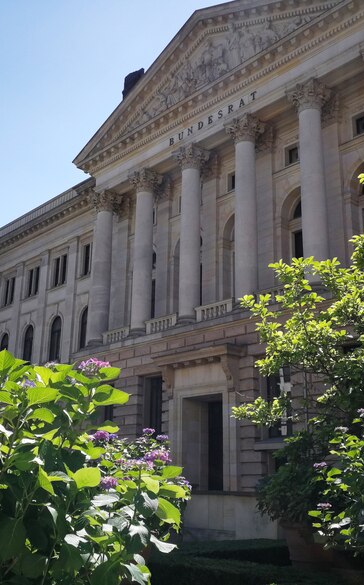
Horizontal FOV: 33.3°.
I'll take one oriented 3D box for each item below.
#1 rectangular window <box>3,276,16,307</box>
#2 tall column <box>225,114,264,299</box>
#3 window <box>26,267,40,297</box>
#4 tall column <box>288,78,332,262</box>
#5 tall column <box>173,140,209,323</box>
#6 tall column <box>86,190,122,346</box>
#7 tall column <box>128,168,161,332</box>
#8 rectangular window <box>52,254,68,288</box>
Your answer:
[{"bbox_3d":[-13.642,0.013,48.061,0.288,2.106,1.440,16,-23,-41],"label":"rectangular window"},{"bbox_3d":[2.866,-3.485,27.106,1.278,8.892,1.278,16,-23,-41],"label":"tall column"},{"bbox_3d":[-11.164,-0.722,45.529,0.288,2.142,1.440,16,-23,-41],"label":"window"},{"bbox_3d":[5.023,-4.021,23.217,1.116,8.766,1.116,16,-23,-41],"label":"tall column"},{"bbox_3d":[0.401,-2.755,29.626,1.278,8.892,1.278,16,-23,-41],"label":"tall column"},{"bbox_3d":[-4.393,-1.279,32.780,1.116,8.766,1.116,16,-23,-41],"label":"tall column"},{"bbox_3d":[-2.064,-2.024,32.145,1.278,8.892,1.278,16,-23,-41],"label":"tall column"},{"bbox_3d":[-7.921,-1.406,39.759,0.250,2.084,1.334,16,-23,-41],"label":"rectangular window"}]

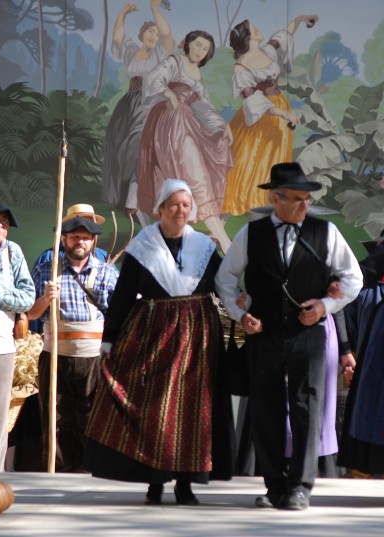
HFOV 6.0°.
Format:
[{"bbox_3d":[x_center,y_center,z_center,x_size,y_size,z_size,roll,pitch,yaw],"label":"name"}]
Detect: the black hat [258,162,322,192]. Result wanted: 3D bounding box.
[{"bbox_3d":[0.499,-0.461,18.600,0.310,0.145,0.340,2,5,0],"label":"black hat"}]

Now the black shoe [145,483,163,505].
[{"bbox_3d":[-0.195,1.145,18.650,0.090,0.110,0.250,0,0,11],"label":"black shoe"}]

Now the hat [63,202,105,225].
[{"bbox_3d":[-0.677,-0.332,22.400,0.300,0.115,0.320,0,0,-6],"label":"hat"}]

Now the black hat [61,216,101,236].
[{"bbox_3d":[-0.640,-0.242,20.900,0.280,0.120,0.280,0,0,-7],"label":"black hat"}]

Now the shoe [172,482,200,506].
[{"bbox_3d":[-0.025,1.147,18.650,0.090,0.115,0.250,0,0,-19],"label":"shoe"}]

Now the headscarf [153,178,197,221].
[{"bbox_3d":[-0.089,-0.347,18.750,0.225,0.215,0.230,0,0,-15],"label":"headscarf"}]

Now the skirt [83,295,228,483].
[{"bbox_3d":[-0.171,0.610,18.750,0.740,0.950,0.660,0,0,-7],"label":"skirt"}]

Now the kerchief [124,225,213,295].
[{"bbox_3d":[-0.110,-0.046,18.750,0.450,0.385,0.300,0,0,-14],"label":"kerchief"}]

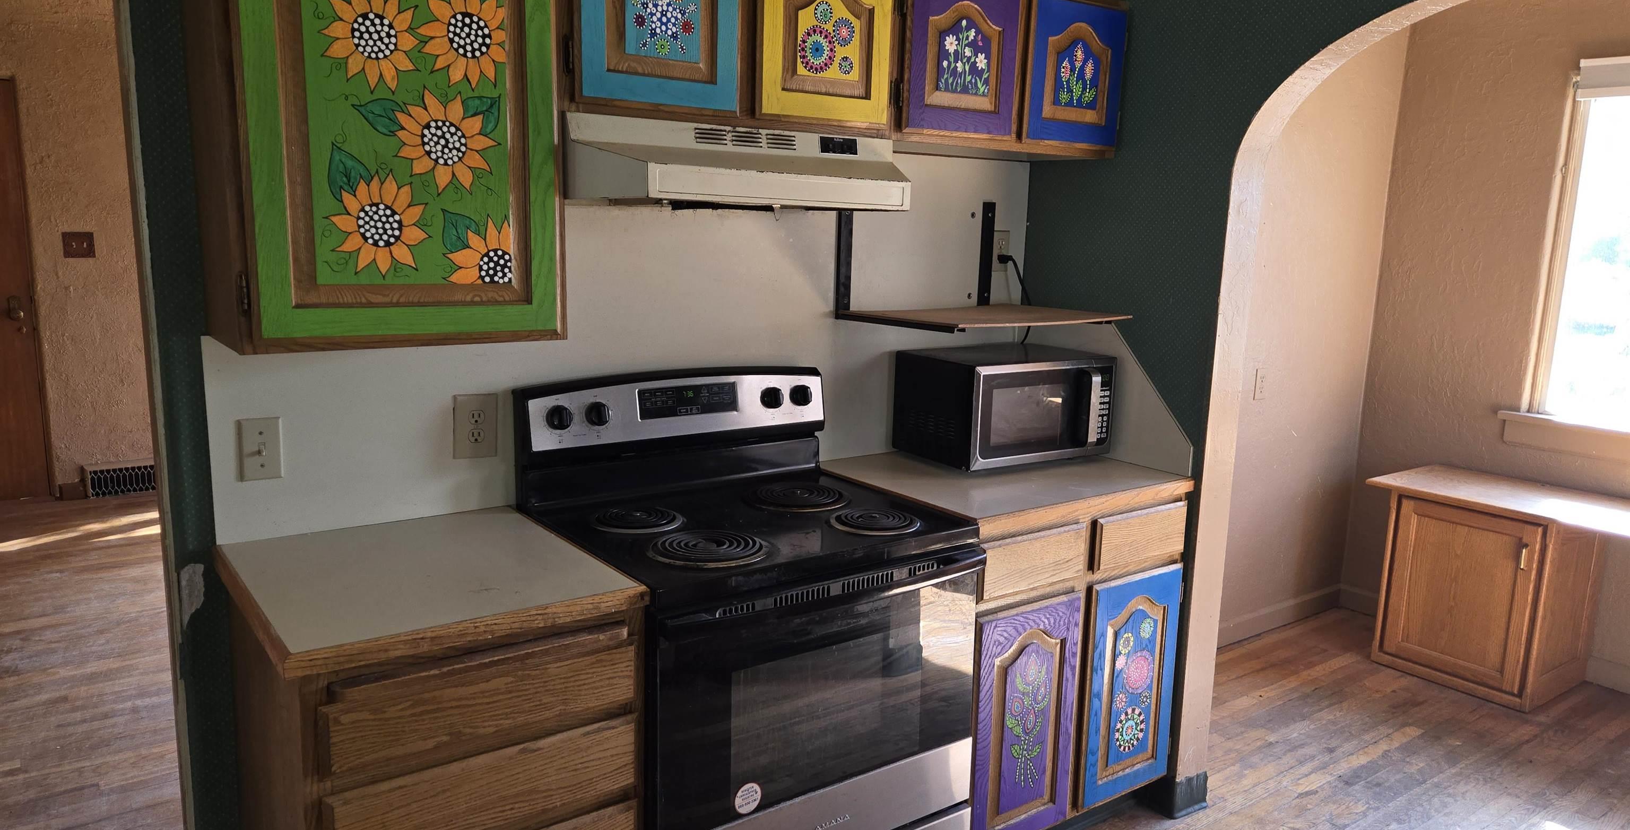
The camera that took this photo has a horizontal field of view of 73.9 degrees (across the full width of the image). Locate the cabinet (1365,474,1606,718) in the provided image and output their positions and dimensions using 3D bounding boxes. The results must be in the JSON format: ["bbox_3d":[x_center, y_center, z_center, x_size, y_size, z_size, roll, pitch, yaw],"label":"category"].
[{"bbox_3d":[2.397,0.600,3.885,0.491,0.667,0.548,-6,12,-35],"label":"cabinet"}]

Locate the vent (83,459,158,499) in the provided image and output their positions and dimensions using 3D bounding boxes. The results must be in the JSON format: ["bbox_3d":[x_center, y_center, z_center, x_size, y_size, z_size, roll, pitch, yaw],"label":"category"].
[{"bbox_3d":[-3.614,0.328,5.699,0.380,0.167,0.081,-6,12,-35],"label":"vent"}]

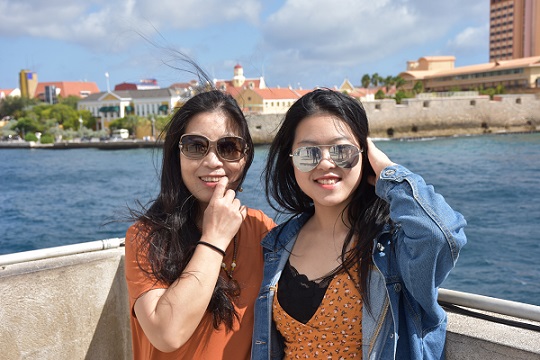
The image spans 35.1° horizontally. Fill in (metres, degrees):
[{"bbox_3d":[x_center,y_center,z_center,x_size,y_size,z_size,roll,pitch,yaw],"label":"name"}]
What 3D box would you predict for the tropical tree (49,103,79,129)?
[{"bbox_3d":[-60.387,-18.423,250.000,8.600,8.600,8.000,-1,5,0],"label":"tropical tree"}]

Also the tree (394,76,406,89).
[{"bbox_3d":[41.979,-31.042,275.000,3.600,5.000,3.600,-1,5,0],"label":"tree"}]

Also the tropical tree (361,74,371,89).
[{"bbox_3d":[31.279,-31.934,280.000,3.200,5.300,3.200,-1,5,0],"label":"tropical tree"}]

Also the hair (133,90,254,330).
[{"bbox_3d":[-0.166,0.066,1.860,0.265,0.520,0.250,-2,5,-9],"label":"hair"}]

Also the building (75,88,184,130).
[{"bbox_3d":[-44.045,-21.474,268.000,32.000,13.500,15.000,0,5,7],"label":"building"}]

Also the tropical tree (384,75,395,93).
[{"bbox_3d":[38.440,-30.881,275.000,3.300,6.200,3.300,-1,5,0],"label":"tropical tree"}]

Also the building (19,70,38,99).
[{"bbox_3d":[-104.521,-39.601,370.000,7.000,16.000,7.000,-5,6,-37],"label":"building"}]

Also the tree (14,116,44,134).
[{"bbox_3d":[-67.517,-15.019,240.000,8.200,6.000,7.500,-1,5,0],"label":"tree"}]

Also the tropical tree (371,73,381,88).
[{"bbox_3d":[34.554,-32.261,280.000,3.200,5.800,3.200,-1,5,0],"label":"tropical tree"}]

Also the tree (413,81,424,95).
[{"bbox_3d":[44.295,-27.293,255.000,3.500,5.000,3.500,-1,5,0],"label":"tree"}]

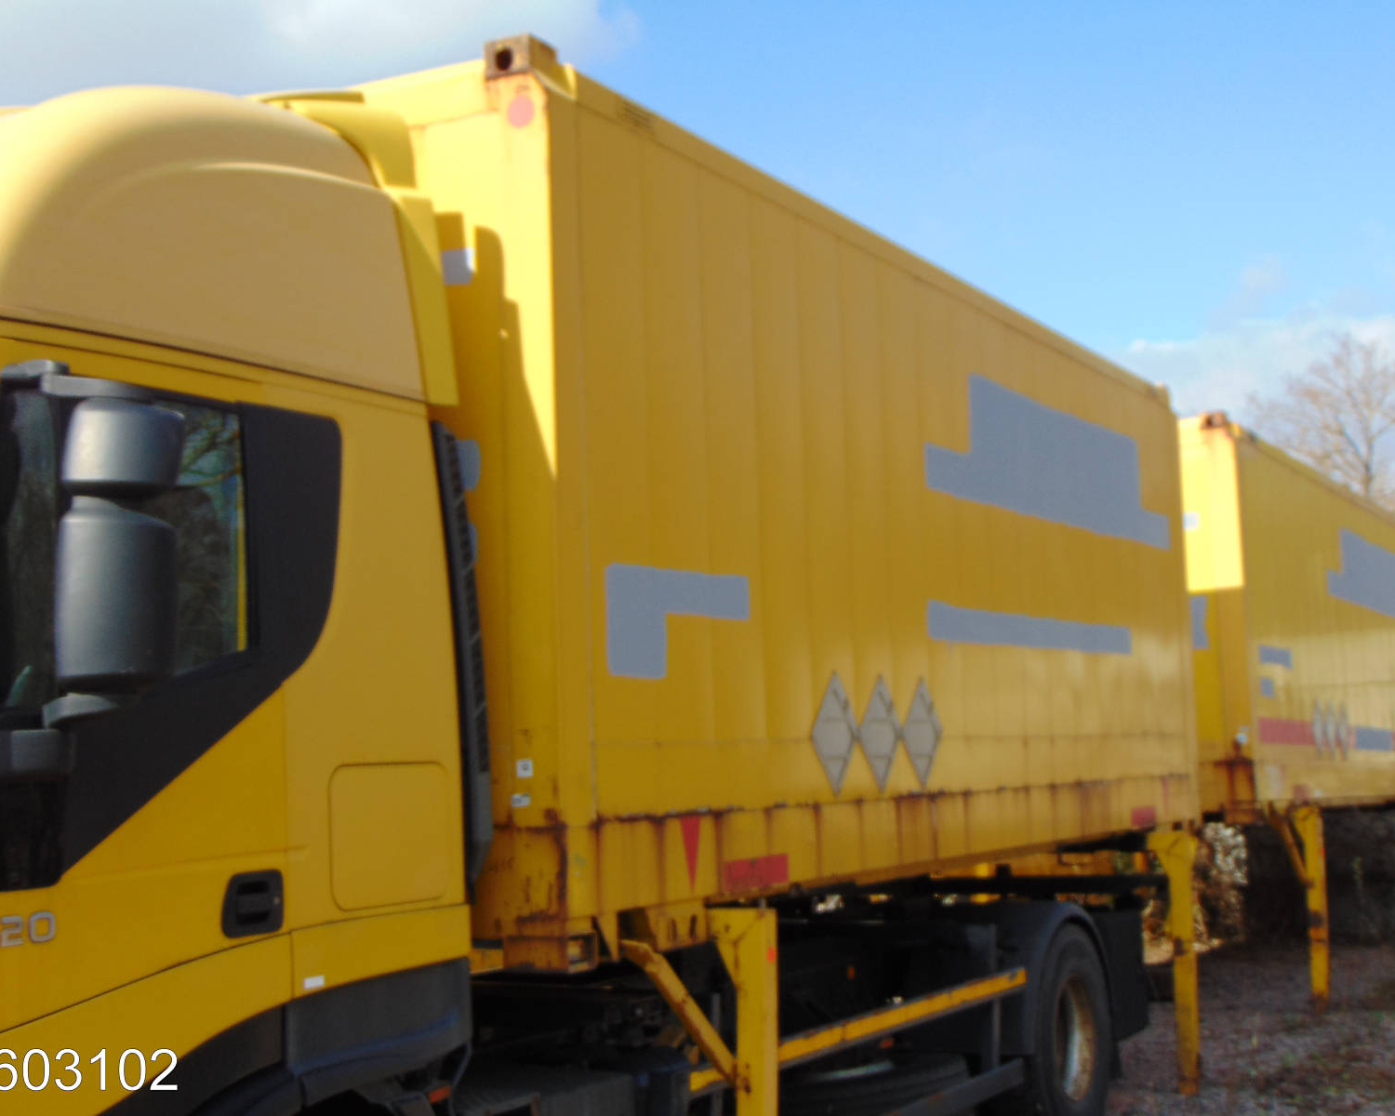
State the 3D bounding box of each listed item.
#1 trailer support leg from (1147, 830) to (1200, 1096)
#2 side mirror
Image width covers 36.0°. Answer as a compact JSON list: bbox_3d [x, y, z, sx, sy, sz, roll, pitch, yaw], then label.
[{"bbox_3d":[2.587,2.190,11.733,0.250,1.400,0.120,-3,-5,27],"label":"trailer support leg"},{"bbox_3d":[-1.149,0.012,4.273,0.235,0.625,0.155,-4,-6,18],"label":"side mirror"}]

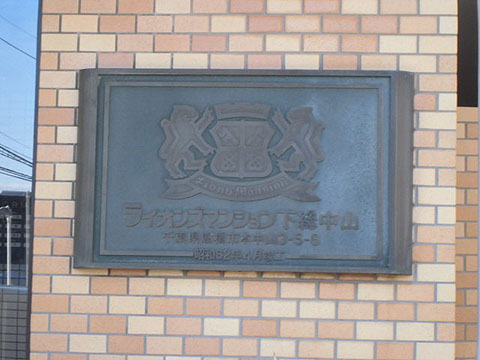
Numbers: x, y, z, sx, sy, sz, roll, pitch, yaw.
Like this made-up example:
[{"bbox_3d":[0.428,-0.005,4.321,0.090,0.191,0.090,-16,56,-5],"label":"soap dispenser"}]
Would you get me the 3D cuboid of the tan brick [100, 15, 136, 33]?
[{"bbox_3d":[-0.324,-0.416,4.132,0.094,0.046,0.040,1,-6,5],"label":"tan brick"}]

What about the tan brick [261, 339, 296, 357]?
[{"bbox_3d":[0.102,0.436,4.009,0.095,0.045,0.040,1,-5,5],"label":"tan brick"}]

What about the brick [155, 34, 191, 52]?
[{"bbox_3d":[-0.179,-0.361,4.114,0.094,0.046,0.040,1,-6,5],"label":"brick"}]

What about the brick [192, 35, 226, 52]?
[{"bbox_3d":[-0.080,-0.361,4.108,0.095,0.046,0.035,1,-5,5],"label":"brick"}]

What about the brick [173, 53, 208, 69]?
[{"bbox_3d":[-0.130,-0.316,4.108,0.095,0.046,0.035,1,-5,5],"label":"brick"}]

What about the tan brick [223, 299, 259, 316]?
[{"bbox_3d":[0.004,0.334,4.014,0.095,0.046,0.030,1,-6,5],"label":"tan brick"}]

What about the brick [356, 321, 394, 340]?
[{"bbox_3d":[0.350,0.389,3.979,0.095,0.046,0.030,1,-6,5],"label":"brick"}]

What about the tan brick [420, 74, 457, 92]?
[{"bbox_3d":[0.519,-0.254,4.054,0.095,0.045,0.040,1,-6,5],"label":"tan brick"}]

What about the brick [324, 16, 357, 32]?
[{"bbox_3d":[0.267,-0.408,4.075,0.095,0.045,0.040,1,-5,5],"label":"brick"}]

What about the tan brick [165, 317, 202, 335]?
[{"bbox_3d":[-0.145,0.382,4.035,0.094,0.046,0.040,1,-6,5],"label":"tan brick"}]

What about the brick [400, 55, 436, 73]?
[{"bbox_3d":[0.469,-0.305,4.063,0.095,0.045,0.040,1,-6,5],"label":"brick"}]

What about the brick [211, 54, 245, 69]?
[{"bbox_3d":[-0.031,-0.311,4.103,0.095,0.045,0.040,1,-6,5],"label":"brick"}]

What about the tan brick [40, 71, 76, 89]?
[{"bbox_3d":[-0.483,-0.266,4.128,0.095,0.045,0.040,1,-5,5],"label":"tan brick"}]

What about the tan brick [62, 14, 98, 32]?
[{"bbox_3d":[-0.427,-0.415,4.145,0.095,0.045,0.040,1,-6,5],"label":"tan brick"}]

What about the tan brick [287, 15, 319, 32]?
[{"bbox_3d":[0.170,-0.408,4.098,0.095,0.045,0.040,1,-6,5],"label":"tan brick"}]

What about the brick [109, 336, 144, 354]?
[{"bbox_3d":[-0.301,0.434,4.086,0.096,0.046,0.030,1,-6,5],"label":"brick"}]

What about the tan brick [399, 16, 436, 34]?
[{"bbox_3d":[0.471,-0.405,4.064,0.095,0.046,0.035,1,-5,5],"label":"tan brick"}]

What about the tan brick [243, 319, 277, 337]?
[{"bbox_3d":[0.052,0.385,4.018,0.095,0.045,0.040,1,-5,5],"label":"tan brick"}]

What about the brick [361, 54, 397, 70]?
[{"bbox_3d":[0.365,-0.307,4.054,0.095,0.046,0.030,1,-6,5],"label":"brick"}]

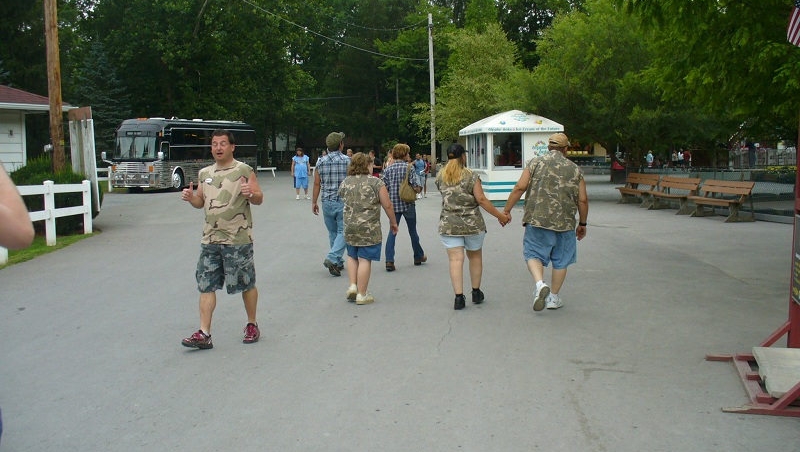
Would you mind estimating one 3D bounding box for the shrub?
[{"bbox_3d":[-7.862,-0.829,19.595,2.000,1.500,1.700,-2,5,-17],"label":"shrub"}]

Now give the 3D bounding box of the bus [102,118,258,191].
[{"bbox_3d":[-10.800,-3.870,44.400,2.600,3.250,12.000,0,6,12],"label":"bus"}]

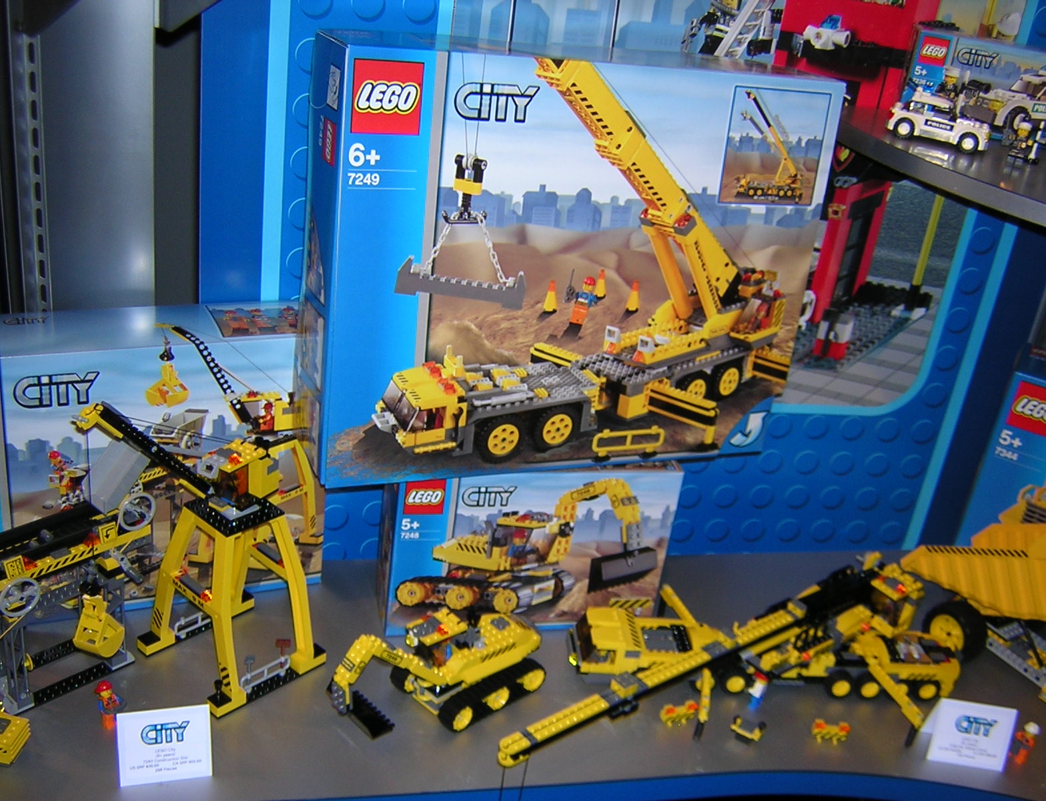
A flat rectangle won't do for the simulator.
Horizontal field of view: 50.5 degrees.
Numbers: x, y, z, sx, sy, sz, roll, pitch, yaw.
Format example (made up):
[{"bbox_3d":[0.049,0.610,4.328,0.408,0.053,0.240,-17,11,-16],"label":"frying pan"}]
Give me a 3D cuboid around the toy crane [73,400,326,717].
[{"bbox_3d":[-0.292,0.119,0.986,0.129,0.314,0.211,27,31,34],"label":"toy crane"}]

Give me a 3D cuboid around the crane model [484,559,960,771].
[{"bbox_3d":[0.214,0.231,1.098,0.501,0.146,0.226,2,26,-12],"label":"crane model"}]

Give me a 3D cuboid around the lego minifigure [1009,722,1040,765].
[{"bbox_3d":[0.494,0.335,1.087,0.026,0.043,0.019,23,29,29],"label":"lego minifigure"}]

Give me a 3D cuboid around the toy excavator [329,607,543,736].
[{"bbox_3d":[-0.070,0.243,1.046,0.207,0.098,0.090,-16,34,-41],"label":"toy excavator"}]

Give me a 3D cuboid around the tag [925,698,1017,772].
[{"bbox_3d":[0.434,0.319,1.081,0.073,0.059,0.039,9,25,2],"label":"tag"}]

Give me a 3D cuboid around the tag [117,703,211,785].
[{"bbox_3d":[-0.301,0.285,0.936,0.073,0.059,0.039,-1,27,-19],"label":"tag"}]

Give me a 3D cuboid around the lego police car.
[{"bbox_3d":[0.412,-0.274,1.084,0.098,0.046,0.038,22,29,27],"label":"lego police car"}]

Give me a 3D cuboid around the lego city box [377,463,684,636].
[{"bbox_3d":[0.003,0.140,1.170,0.291,0.194,0.079,1,26,-15],"label":"lego city box"}]

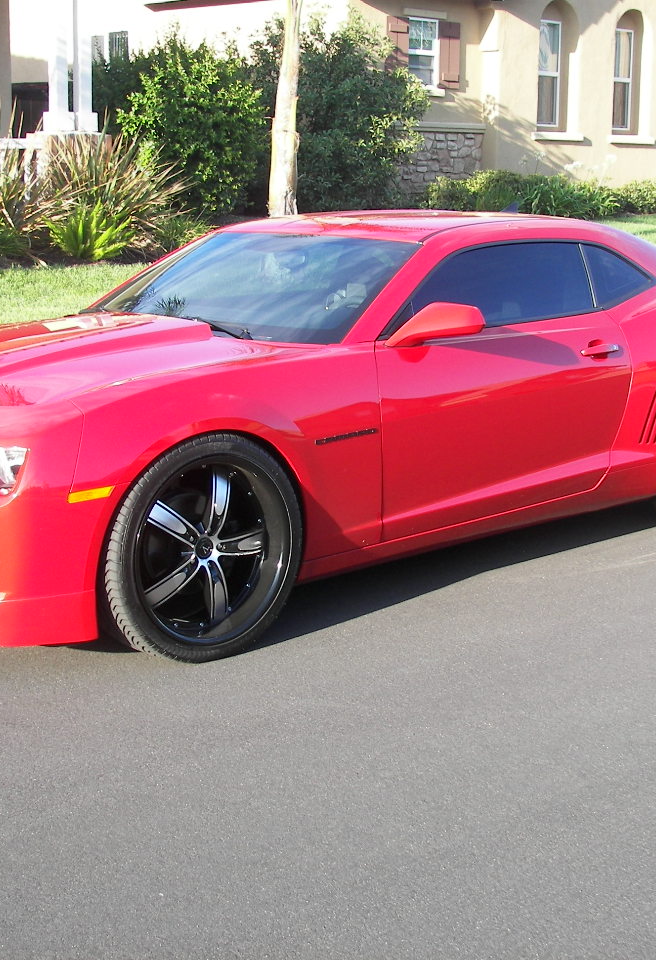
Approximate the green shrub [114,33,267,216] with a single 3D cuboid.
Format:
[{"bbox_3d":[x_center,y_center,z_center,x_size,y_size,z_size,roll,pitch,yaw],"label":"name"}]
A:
[{"bbox_3d":[-1.857,-4.765,22.800,1.900,2.320,1.750,-1,11,-5],"label":"green shrub"}]

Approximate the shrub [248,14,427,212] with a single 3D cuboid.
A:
[{"bbox_3d":[0.120,-4.589,21.502,2.138,2.540,1.964,1,10,0],"label":"shrub"}]

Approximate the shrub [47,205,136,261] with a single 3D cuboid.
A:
[{"bbox_3d":[-2.278,-2.379,16.384,0.824,0.538,0.757,-1,10,-8],"label":"shrub"}]

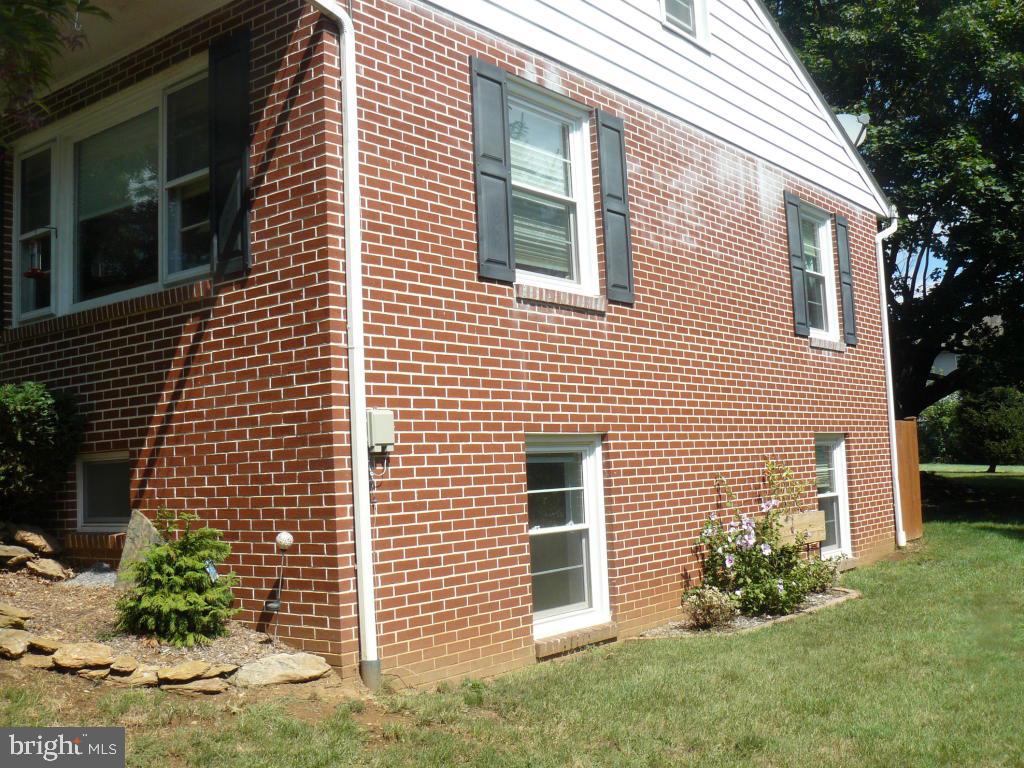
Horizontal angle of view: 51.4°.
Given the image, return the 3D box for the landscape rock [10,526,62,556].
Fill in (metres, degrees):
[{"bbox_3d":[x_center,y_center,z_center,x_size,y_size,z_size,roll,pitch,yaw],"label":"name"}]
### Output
[{"bbox_3d":[-3.177,1.050,7.100,0.340,0.170,0.240,-2,-5,-8],"label":"landscape rock"}]

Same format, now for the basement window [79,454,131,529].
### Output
[{"bbox_3d":[-2.719,0.734,7.239,0.790,0.535,0.080,-6,-6,38],"label":"basement window"}]

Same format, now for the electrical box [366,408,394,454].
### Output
[{"bbox_3d":[-0.755,0.261,6.000,0.090,0.235,0.170,-6,-6,38],"label":"electrical box"}]

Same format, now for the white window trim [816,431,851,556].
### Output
[{"bbox_3d":[3.376,1.204,11.352,0.120,1.350,0.980,-6,-6,38],"label":"white window trim"}]

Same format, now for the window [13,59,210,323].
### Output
[{"bbox_3d":[-2.798,-1.252,7.422,2.550,1.460,0.120,-6,-6,38],"label":"window"}]

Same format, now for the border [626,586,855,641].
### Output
[{"bbox_3d":[2.030,1.831,8.725,0.820,0.110,2.900,-6,-6,38],"label":"border"}]

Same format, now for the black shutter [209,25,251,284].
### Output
[{"bbox_3d":[-1.693,-1.383,6.418,0.365,1.460,0.040,-6,-6,38],"label":"black shutter"}]

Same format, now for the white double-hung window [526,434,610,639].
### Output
[{"bbox_3d":[0.366,1.039,7.540,0.120,1.365,1.010,-6,-6,38],"label":"white double-hung window"}]

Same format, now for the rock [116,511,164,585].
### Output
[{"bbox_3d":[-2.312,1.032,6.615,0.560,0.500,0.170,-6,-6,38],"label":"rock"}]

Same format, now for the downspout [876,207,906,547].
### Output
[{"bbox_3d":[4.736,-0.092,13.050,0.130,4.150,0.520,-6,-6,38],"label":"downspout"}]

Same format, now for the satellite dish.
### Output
[{"bbox_3d":[4.207,-3.136,13.173,0.530,0.530,0.420,-1,-5,-15],"label":"satellite dish"}]

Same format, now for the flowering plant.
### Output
[{"bbox_3d":[2.075,1.261,8.896,0.680,1.200,1.100,-6,-6,38],"label":"flowering plant"}]

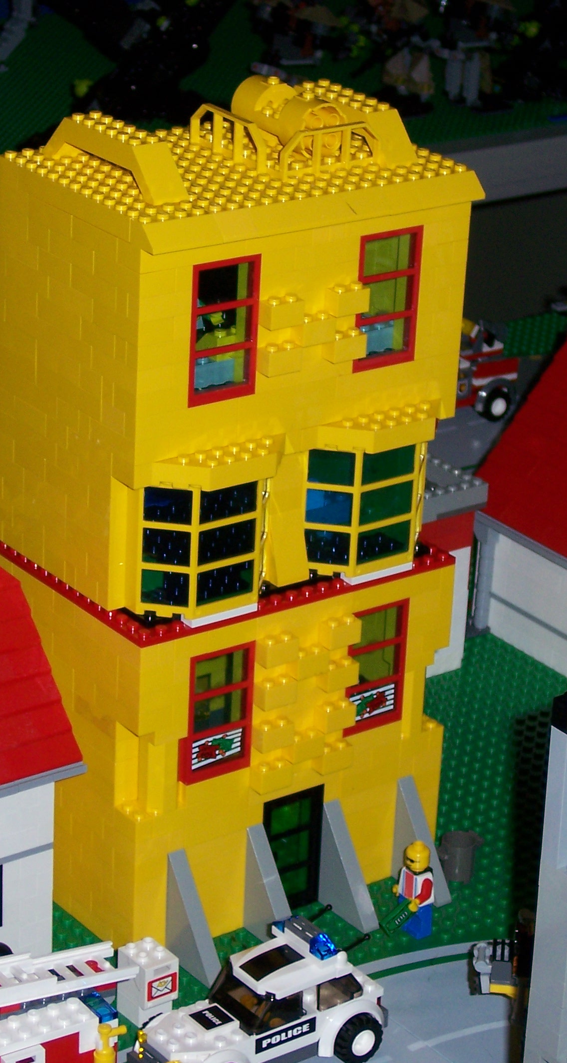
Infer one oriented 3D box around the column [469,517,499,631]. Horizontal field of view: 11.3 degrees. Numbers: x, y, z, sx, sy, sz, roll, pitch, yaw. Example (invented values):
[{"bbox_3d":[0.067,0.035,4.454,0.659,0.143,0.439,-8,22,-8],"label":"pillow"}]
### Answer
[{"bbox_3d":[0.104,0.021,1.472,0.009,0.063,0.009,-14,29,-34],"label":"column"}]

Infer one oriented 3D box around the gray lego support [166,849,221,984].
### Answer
[{"bbox_3d":[-0.036,0.158,1.167,0.008,0.048,0.032,-14,29,-34],"label":"gray lego support"}]

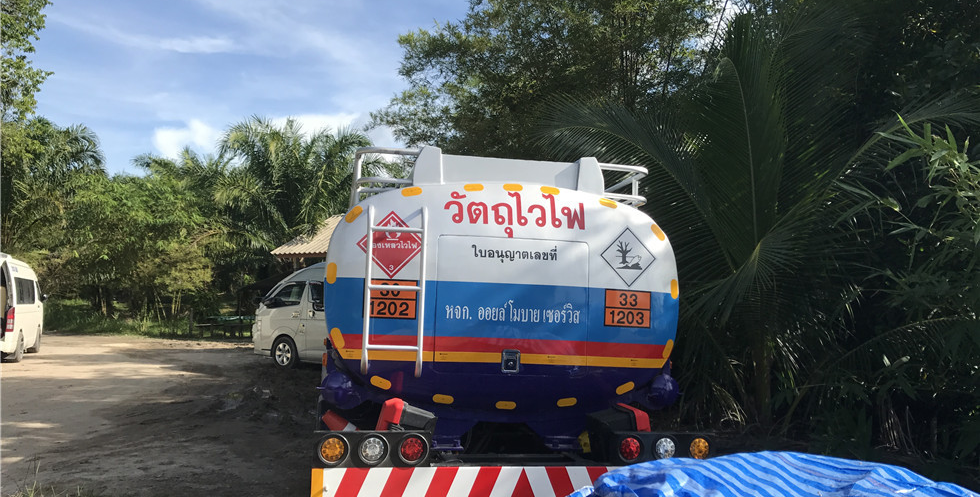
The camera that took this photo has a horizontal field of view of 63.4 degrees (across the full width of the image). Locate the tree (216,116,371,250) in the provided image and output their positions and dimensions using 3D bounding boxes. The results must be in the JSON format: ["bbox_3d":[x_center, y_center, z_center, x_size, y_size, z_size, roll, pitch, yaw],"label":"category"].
[{"bbox_3d":[-7.266,-0.749,29.643,6.500,8.600,6.500,2,-5,-13],"label":"tree"}]

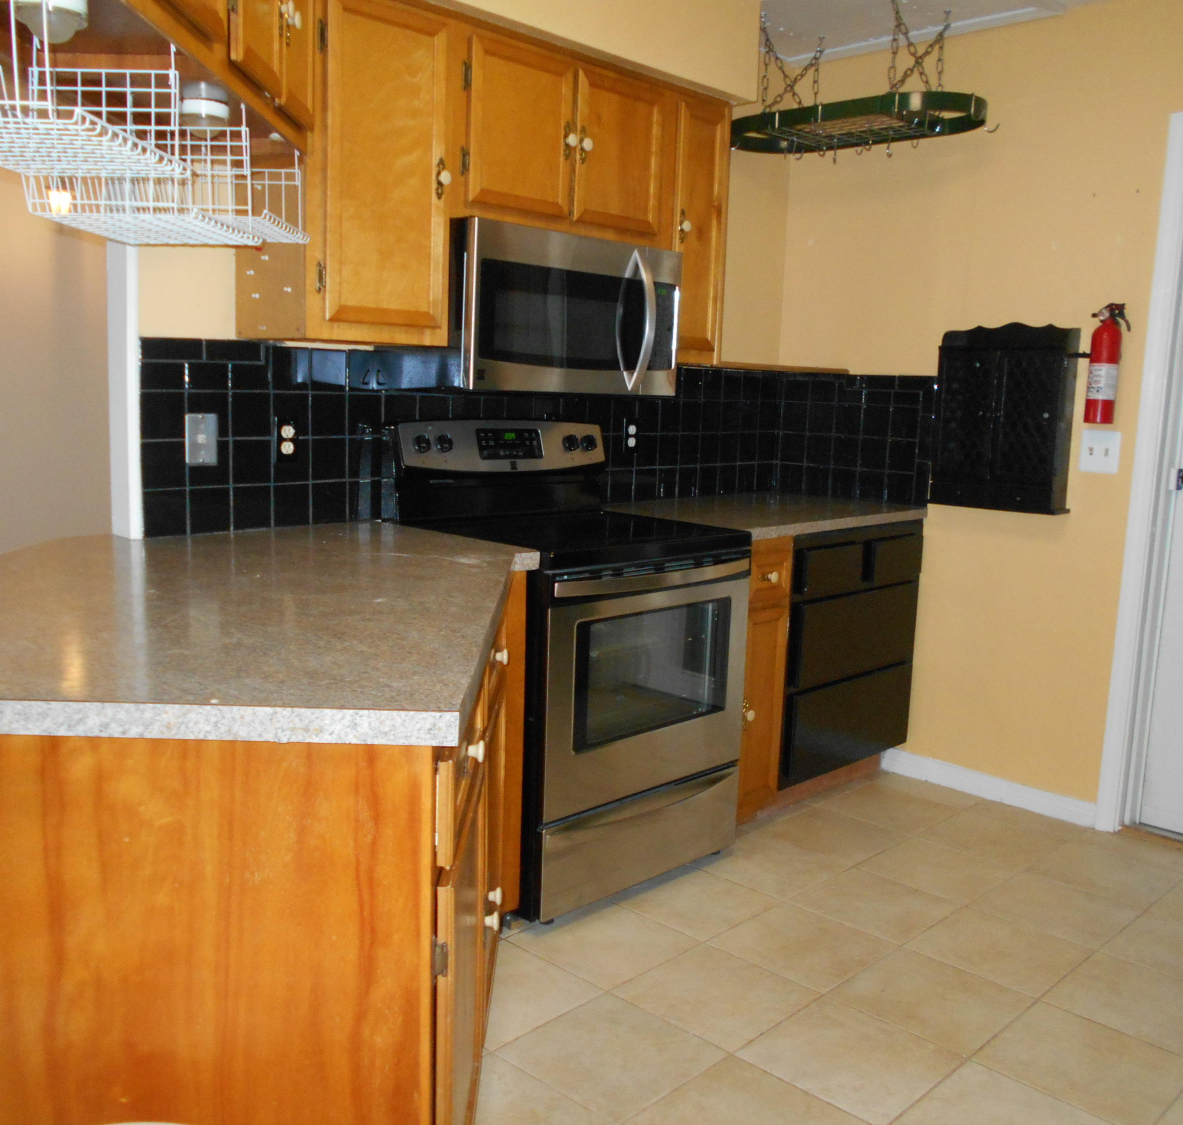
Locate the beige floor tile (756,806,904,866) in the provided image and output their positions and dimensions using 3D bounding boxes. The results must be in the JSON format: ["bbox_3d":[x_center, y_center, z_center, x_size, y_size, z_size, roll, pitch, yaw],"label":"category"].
[{"bbox_3d":[0.730,0.822,3.380,0.328,0.010,0.328,10,11,44],"label":"beige floor tile"}]

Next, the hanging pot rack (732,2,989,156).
[{"bbox_3d":[0.804,-1.492,3.498,0.433,0.369,0.862,-7,12,-45],"label":"hanging pot rack"}]

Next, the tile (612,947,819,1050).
[{"bbox_3d":[0.271,0.935,2.430,0.322,0.010,0.322,9,11,44],"label":"tile"}]

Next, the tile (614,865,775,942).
[{"bbox_3d":[0.266,0.870,2.890,0.322,0.010,0.322,9,11,44],"label":"tile"}]

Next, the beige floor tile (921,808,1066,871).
[{"bbox_3d":[1.206,0.831,3.390,0.325,0.010,0.325,10,12,44],"label":"beige floor tile"}]

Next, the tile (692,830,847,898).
[{"bbox_3d":[0.496,0.844,3.124,0.322,0.010,0.322,9,11,44],"label":"tile"}]

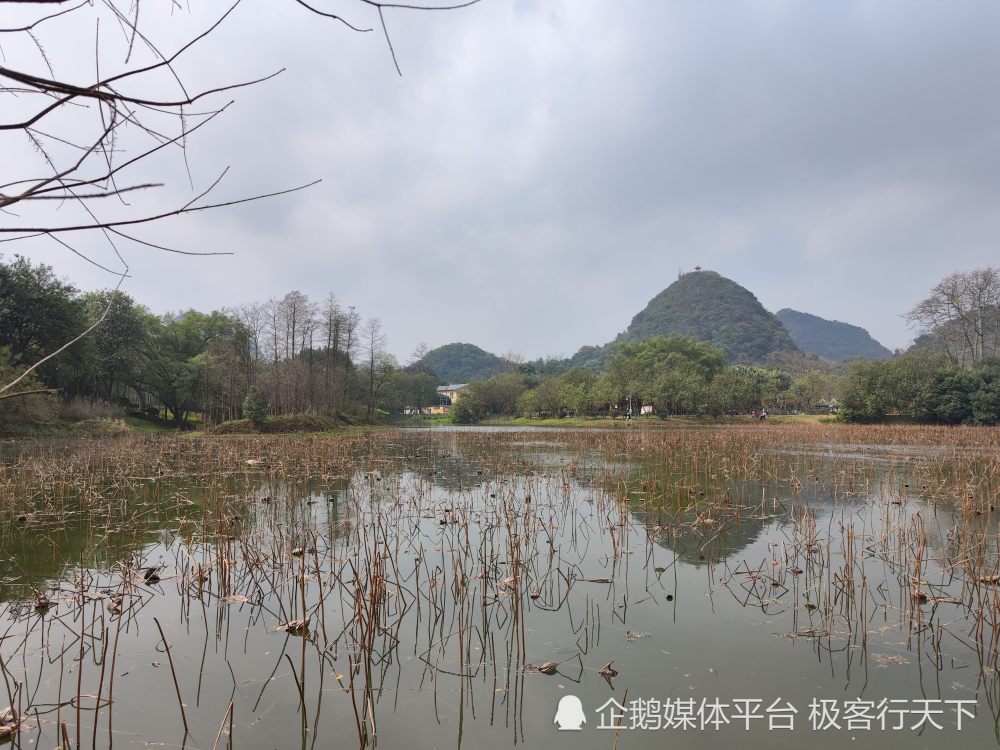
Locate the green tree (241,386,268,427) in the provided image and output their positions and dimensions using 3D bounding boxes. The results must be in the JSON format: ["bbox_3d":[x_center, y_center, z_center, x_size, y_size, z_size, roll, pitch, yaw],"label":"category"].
[{"bbox_3d":[-18.338,2.400,52.000,1.950,3.100,1.950,1,-3,-19],"label":"green tree"}]

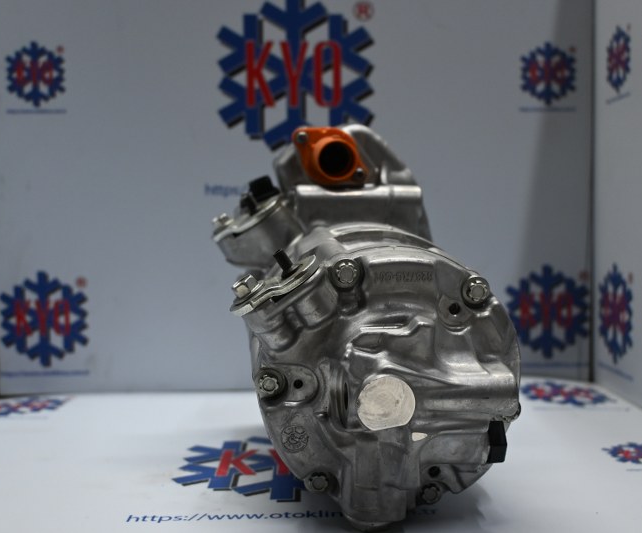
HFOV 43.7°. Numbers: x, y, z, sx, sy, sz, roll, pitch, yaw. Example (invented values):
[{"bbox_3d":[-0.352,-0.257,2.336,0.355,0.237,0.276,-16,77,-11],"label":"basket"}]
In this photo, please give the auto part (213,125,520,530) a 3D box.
[{"bbox_3d":[0.013,0.011,0.462,0.150,0.190,0.235,0,8,-8],"label":"auto part"}]

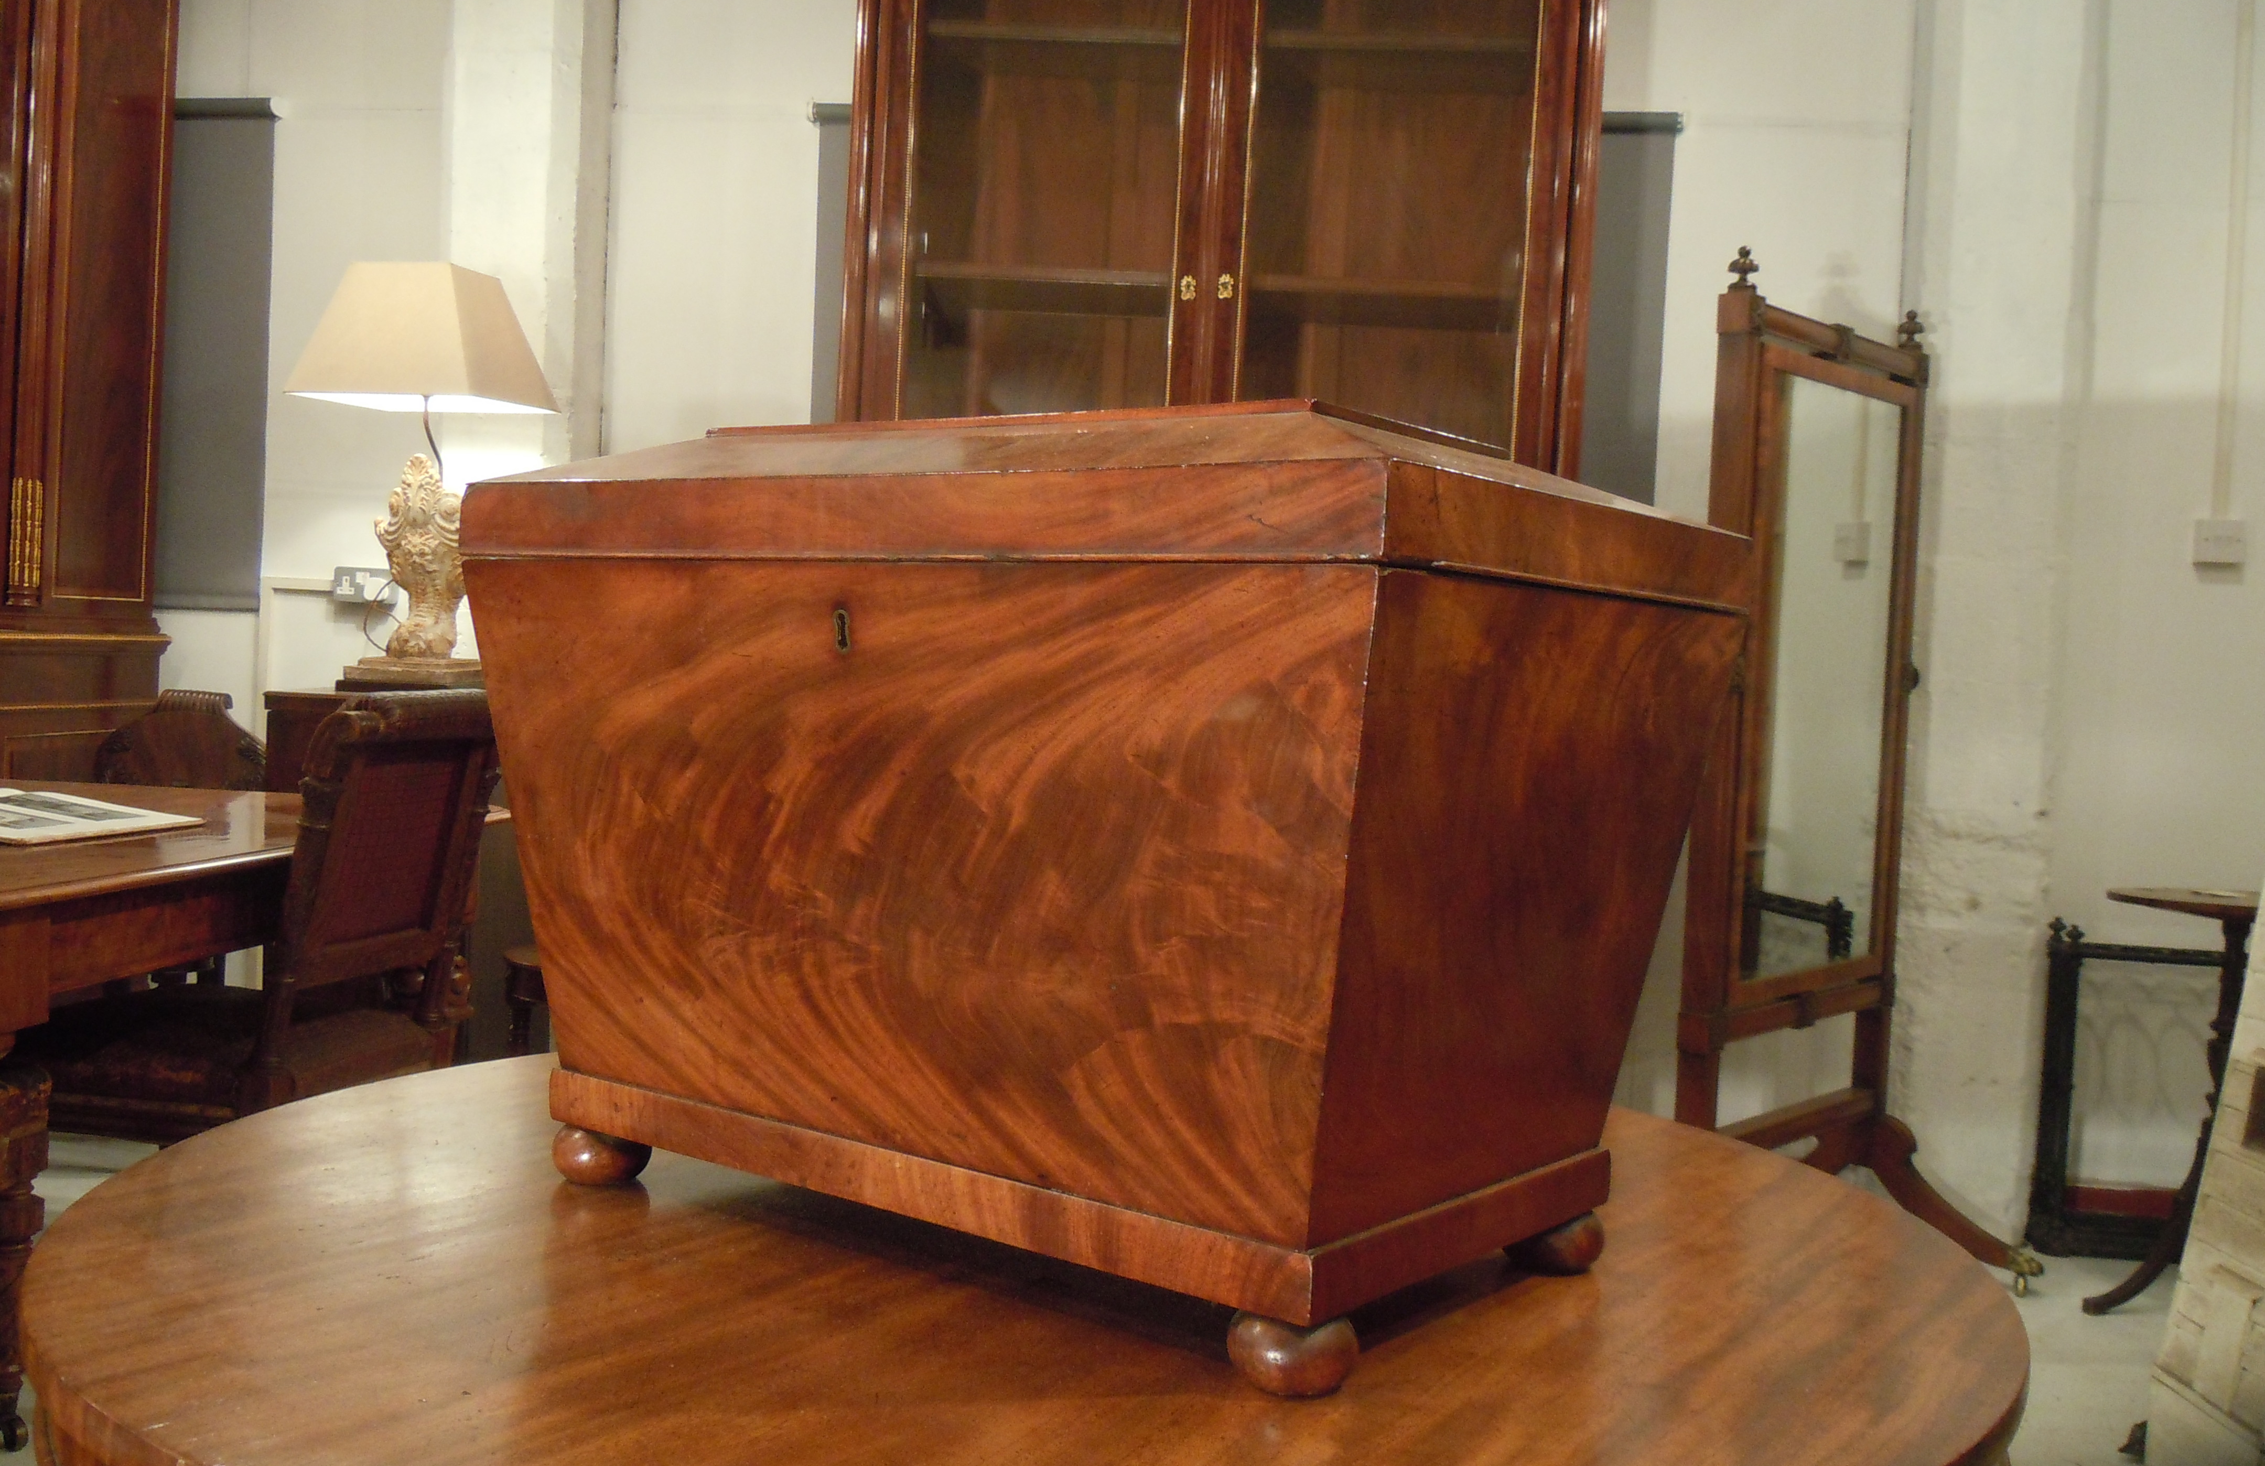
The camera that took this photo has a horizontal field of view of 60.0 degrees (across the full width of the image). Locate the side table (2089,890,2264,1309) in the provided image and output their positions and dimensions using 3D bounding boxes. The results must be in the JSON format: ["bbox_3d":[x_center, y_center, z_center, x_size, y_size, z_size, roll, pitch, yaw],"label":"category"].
[{"bbox_3d":[2.081,0.693,3.730,0.490,0.760,0.490,3,2,0],"label":"side table"}]

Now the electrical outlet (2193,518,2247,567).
[{"bbox_3d":[2.222,-0.390,4.001,0.088,0.088,0.042,3,2,7],"label":"electrical outlet"}]

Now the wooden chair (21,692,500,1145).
[{"bbox_3d":[-1.400,0.429,3.123,0.590,1.000,0.500,3,2,10],"label":"wooden chair"}]

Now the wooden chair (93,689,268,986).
[{"bbox_3d":[-1.965,0.398,4.042,0.430,0.960,0.480,3,2,-5],"label":"wooden chair"}]

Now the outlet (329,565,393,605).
[{"bbox_3d":[-1.802,-0.345,4.612,0.148,0.088,0.042,3,2,7],"label":"outlet"}]

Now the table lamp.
[{"bbox_3d":[-1.536,-0.562,4.257,0.430,0.920,0.270,3,2,9],"label":"table lamp"}]

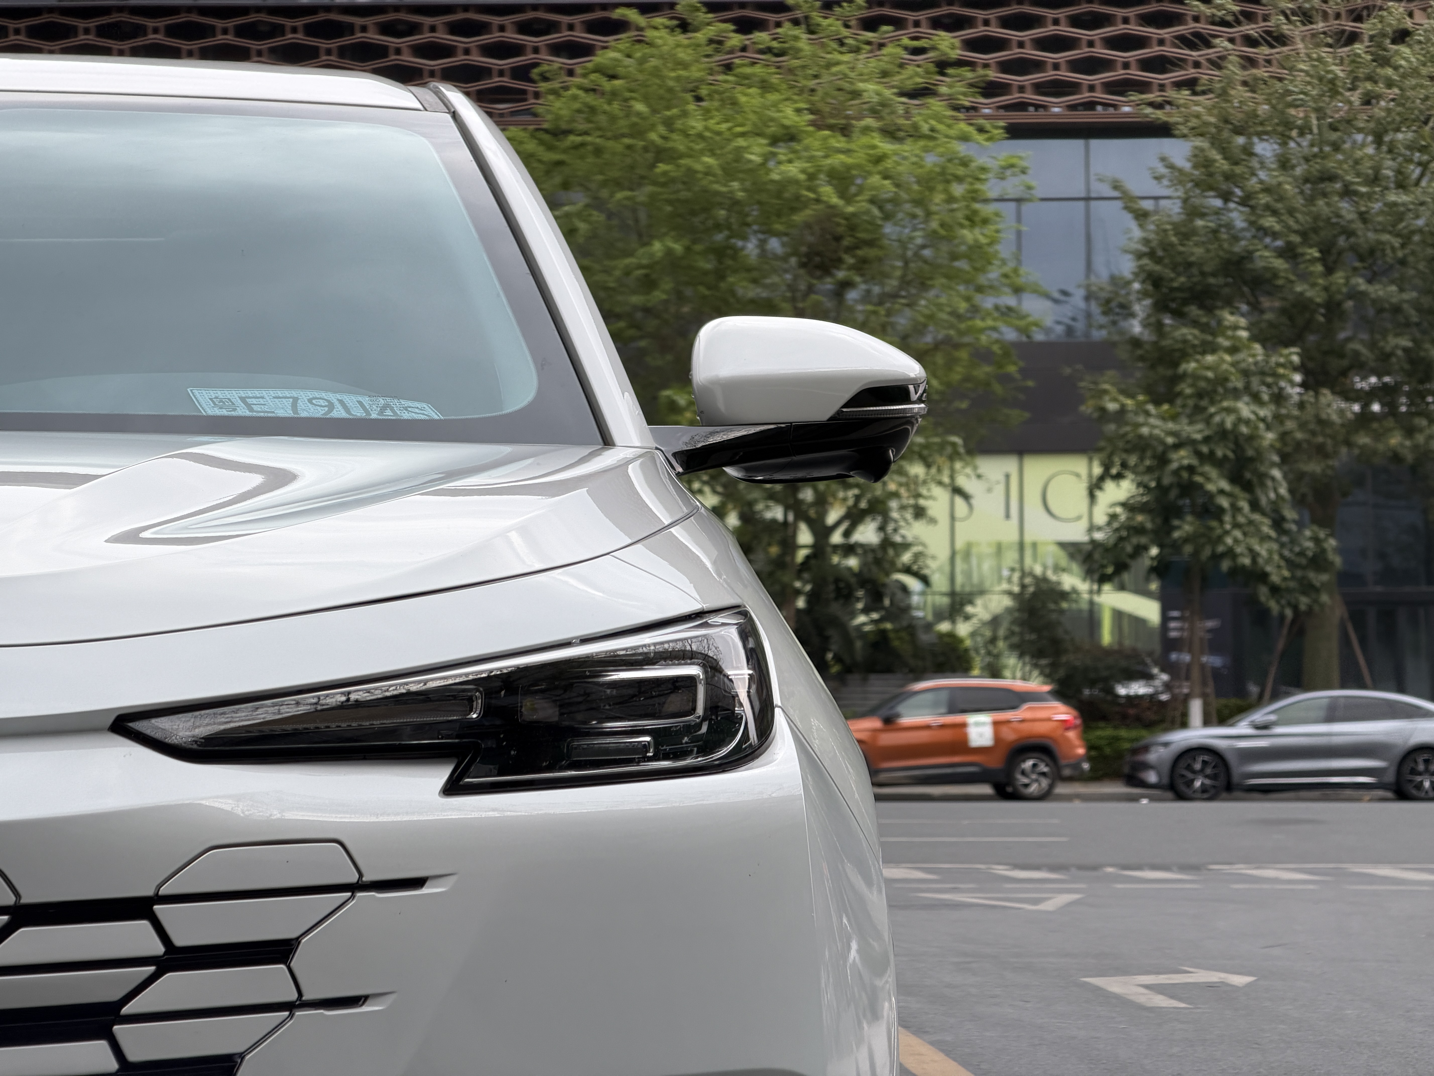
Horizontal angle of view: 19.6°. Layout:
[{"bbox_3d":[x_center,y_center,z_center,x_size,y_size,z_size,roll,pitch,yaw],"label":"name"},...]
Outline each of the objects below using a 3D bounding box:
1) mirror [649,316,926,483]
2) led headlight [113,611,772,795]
[{"bbox_3d":[0.070,-0.136,4.100,0.275,0.166,0.180,0,-3,-3],"label":"mirror"},{"bbox_3d":[-0.168,0.106,2.730,0.430,0.125,0.260,0,-3,-4],"label":"led headlight"}]

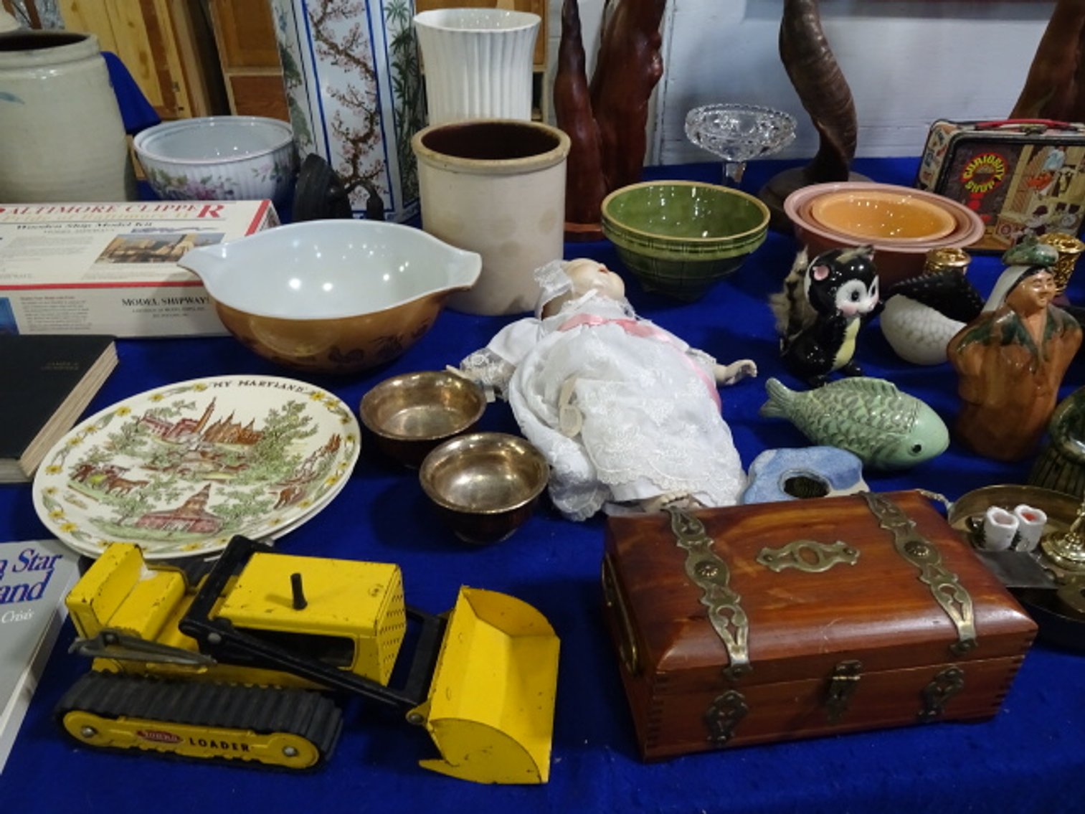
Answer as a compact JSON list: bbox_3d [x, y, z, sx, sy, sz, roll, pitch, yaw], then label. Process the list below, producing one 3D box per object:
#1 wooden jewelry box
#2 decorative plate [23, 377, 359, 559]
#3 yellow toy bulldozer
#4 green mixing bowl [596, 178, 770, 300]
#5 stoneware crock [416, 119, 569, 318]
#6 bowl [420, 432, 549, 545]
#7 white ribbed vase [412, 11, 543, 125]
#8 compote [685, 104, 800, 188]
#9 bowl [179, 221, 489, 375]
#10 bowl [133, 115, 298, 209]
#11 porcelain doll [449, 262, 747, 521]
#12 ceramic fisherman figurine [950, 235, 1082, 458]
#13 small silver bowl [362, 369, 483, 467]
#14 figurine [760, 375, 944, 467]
[{"bbox_3d":[0.168,0.134,0.497,0.234,0.092,0.127,-4,35,-7],"label":"wooden jewelry box"},{"bbox_3d":[-0.295,0.051,0.667,0.264,0.027,0.264,0,34,0],"label":"decorative plate"},{"bbox_3d":[-0.139,0.144,0.474,0.297,0.105,0.118,3,35,4],"label":"yellow toy bulldozer"},{"bbox_3d":[0.181,-0.207,0.984,0.210,0.108,0.210,1,34,0],"label":"green mixing bowl"},{"bbox_3d":[-0.062,-0.244,0.961,0.190,0.190,0.190,0,34,0],"label":"stoneware crock"},{"bbox_3d":[-0.045,0.074,0.610,0.102,0.059,0.102,0,34,0],"label":"bowl"},{"bbox_3d":[-0.096,-0.455,1.178,0.186,0.273,0.186,1,35,0],"label":"white ribbed vase"},{"bbox_3d":[0.293,-0.363,1.157,0.166,0.157,0.166,1,35,0],"label":"compote"},{"bbox_3d":[-0.225,-0.108,0.829,0.321,0.106,0.249,2,35,2],"label":"bowl"},{"bbox_3d":[-0.502,-0.362,1.176,0.239,0.115,0.239,1,35,0],"label":"bowl"},{"bbox_3d":[0.067,-0.044,0.750,0.305,0.103,0.385,-3,34,-6],"label":"porcelain doll"},{"bbox_3d":[0.438,-0.056,0.698,0.125,0.185,0.095,1,34,0],"label":"ceramic fisherman figurine"},{"bbox_3d":[-0.108,0.019,0.696,0.111,0.054,0.111,1,35,0],"label":"small silver bowl"},{"bbox_3d":[0.286,0.009,0.690,0.168,0.087,0.060,7,36,9],"label":"figurine"}]

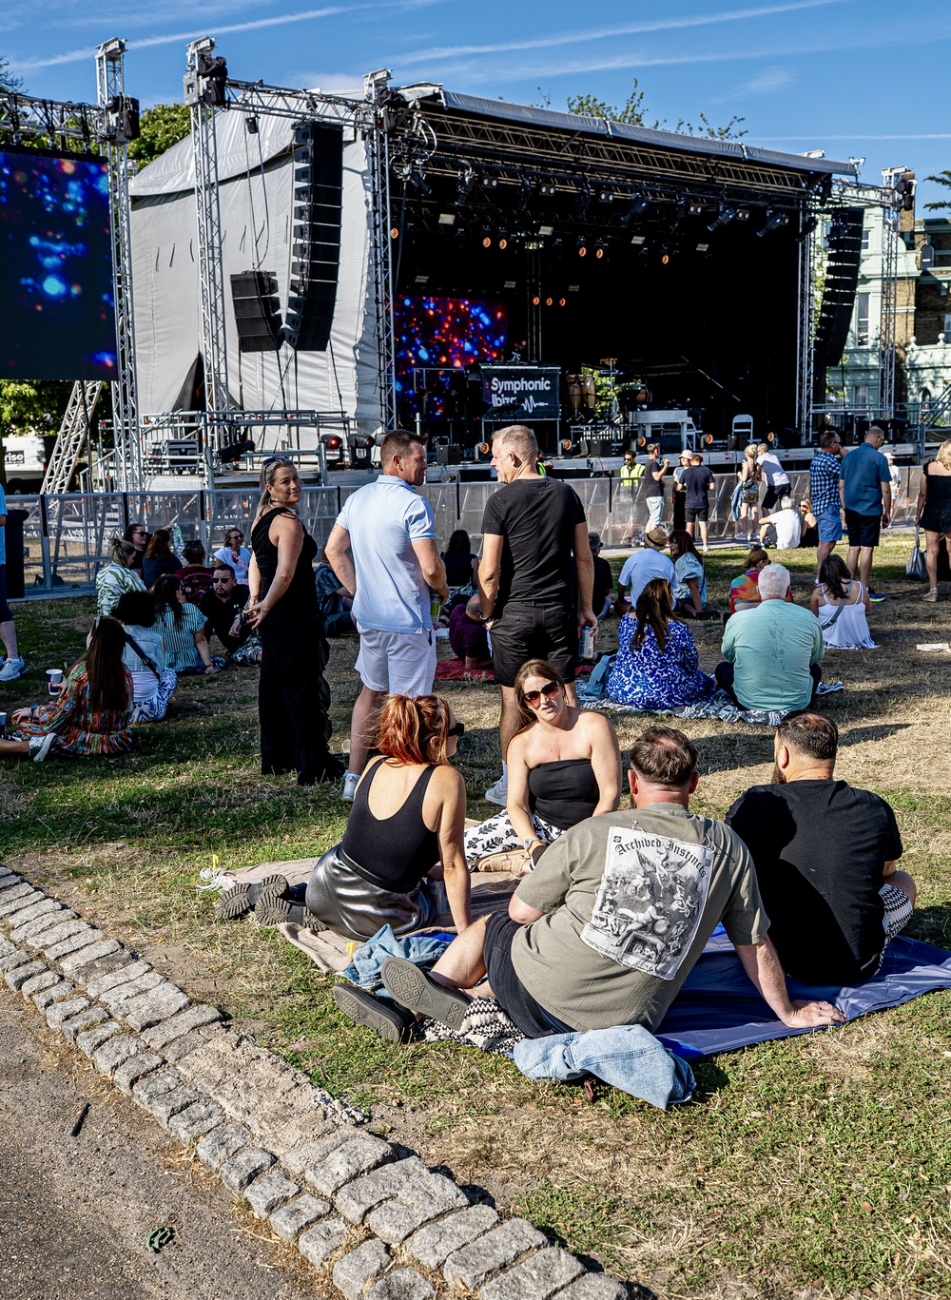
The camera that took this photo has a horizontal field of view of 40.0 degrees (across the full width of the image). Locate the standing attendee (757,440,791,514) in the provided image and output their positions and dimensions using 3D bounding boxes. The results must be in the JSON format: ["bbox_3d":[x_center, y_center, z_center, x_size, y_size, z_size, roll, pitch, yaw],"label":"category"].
[{"bbox_3d":[5.140,-2.670,22.600,0.580,1.700,0.500,4,10,32],"label":"standing attendee"}]

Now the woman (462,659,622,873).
[{"bbox_3d":[0.287,0.456,5.353,0.760,0.840,0.720,0,9,9],"label":"woman"}]

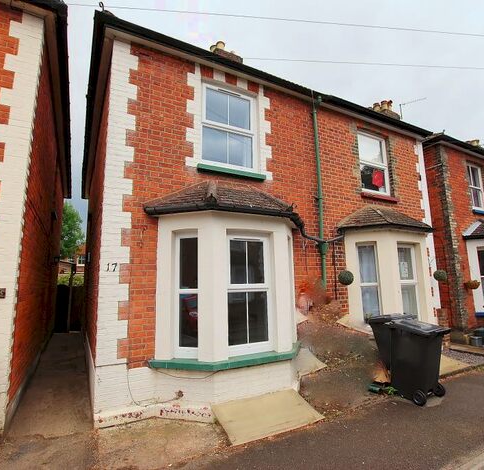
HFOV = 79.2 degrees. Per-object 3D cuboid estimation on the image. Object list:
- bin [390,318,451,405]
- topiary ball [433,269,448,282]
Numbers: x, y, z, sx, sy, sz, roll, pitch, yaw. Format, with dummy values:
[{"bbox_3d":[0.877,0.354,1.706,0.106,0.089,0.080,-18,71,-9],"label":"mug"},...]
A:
[{"bbox_3d":[2.644,1.869,4.466,0.570,1.050,0.680,3,-4,-28],"label":"bin"},{"bbox_3d":[4.614,0.941,6.795,0.300,0.300,0.300,3,-9,-28],"label":"topiary ball"}]

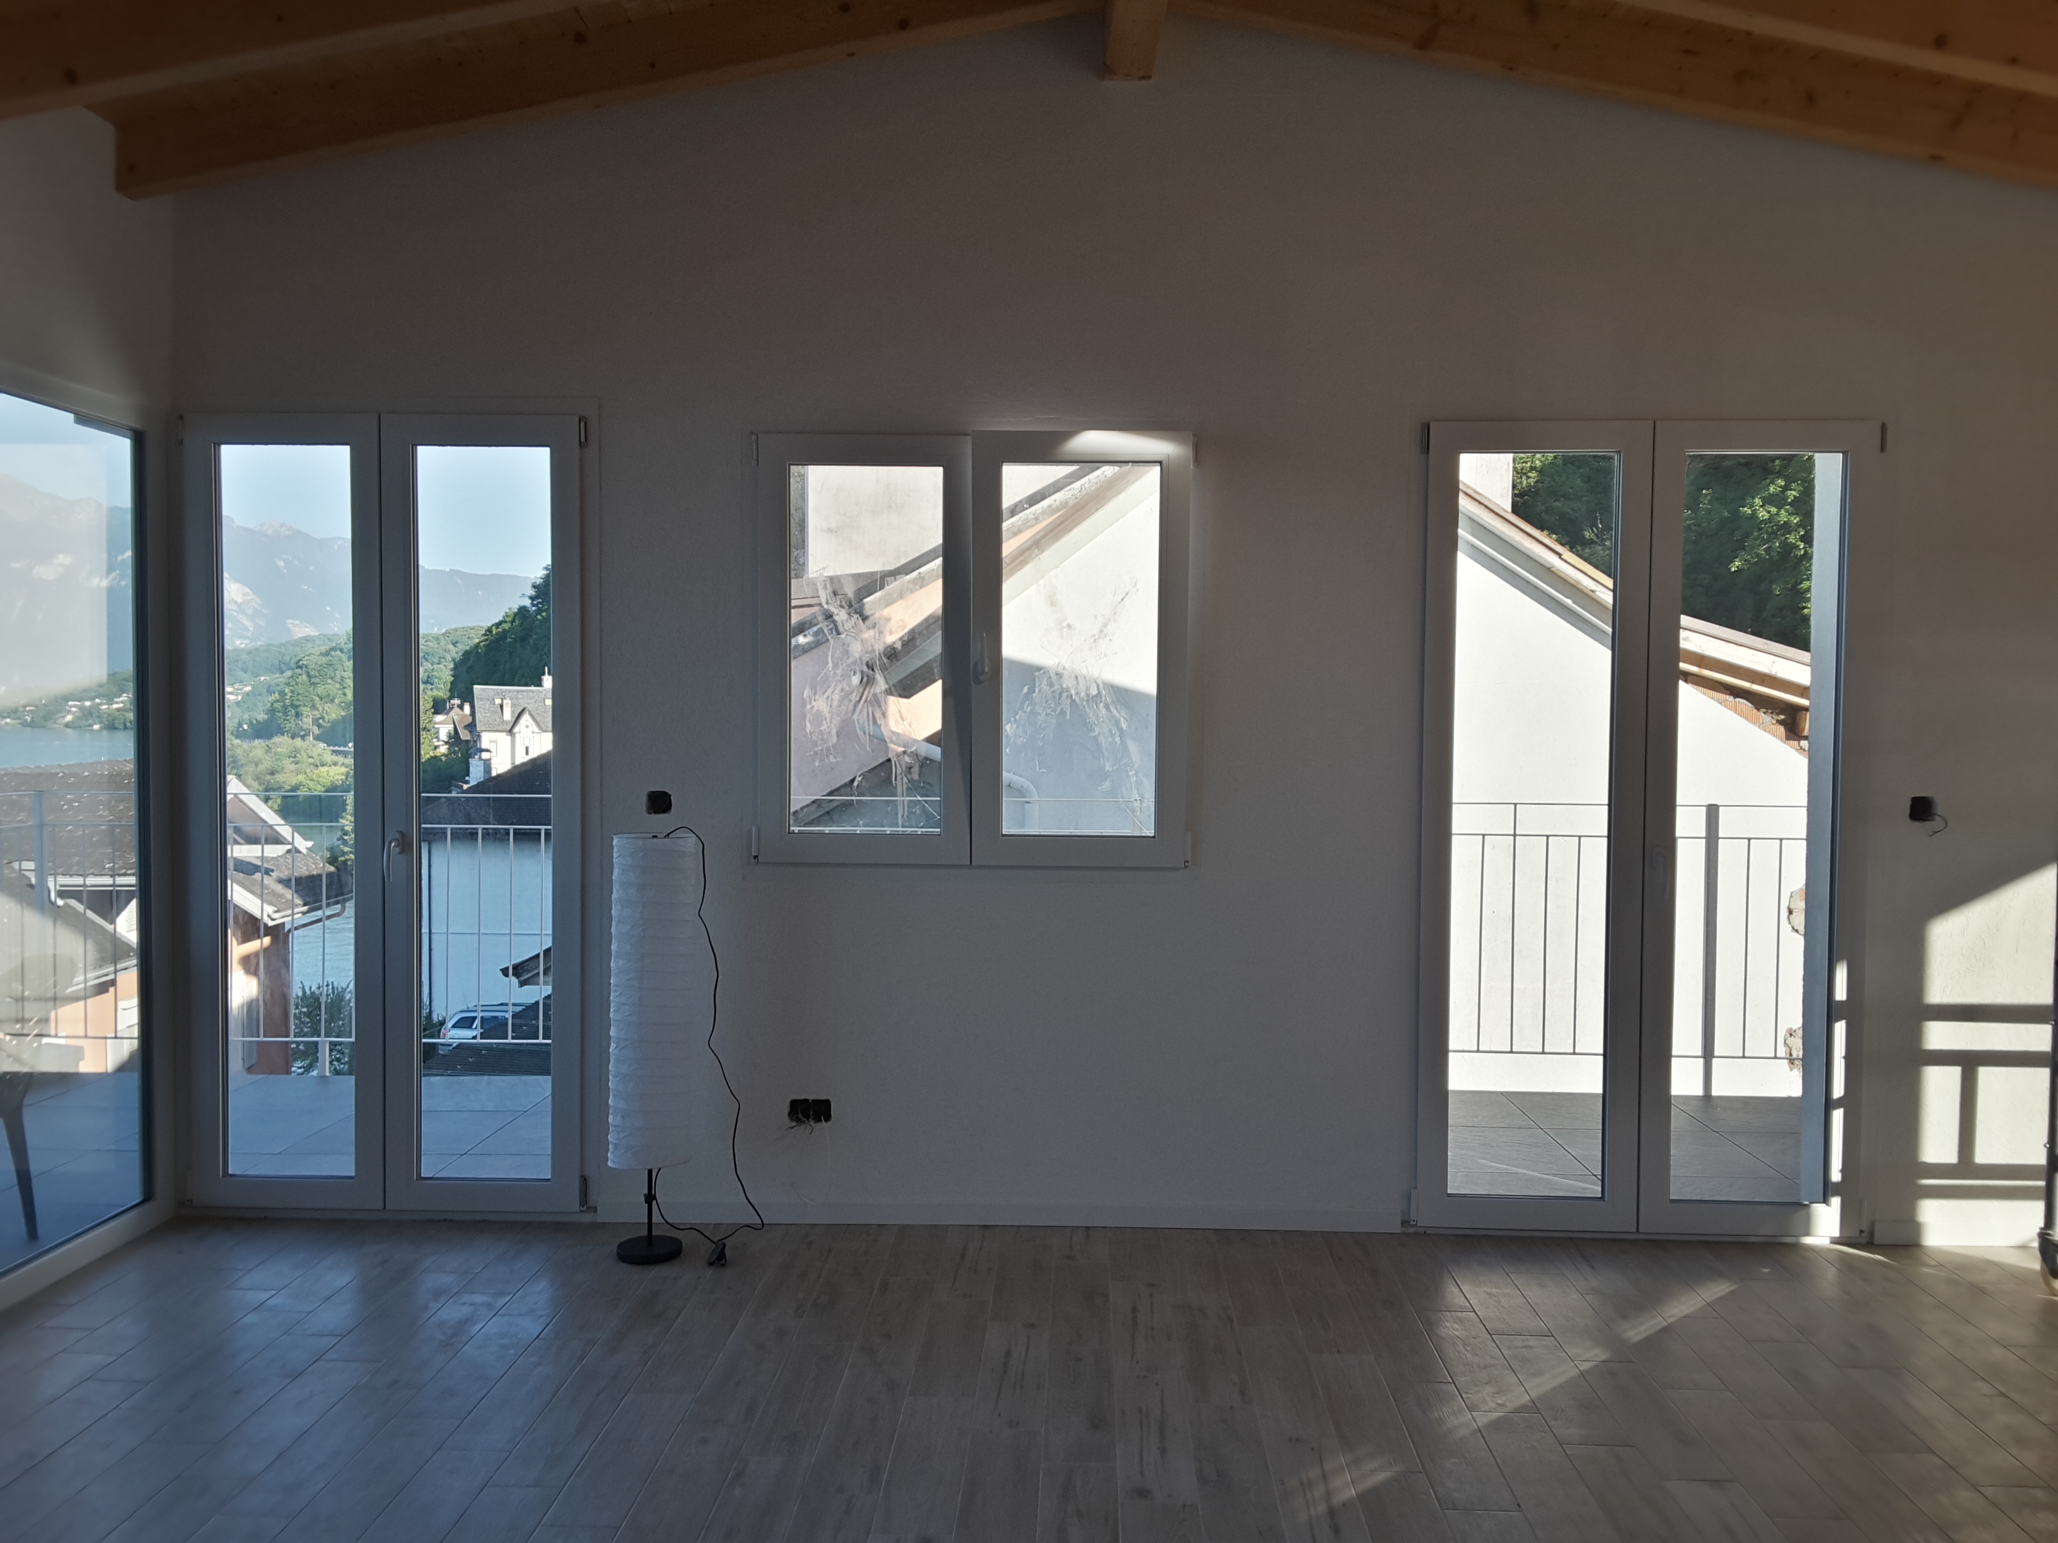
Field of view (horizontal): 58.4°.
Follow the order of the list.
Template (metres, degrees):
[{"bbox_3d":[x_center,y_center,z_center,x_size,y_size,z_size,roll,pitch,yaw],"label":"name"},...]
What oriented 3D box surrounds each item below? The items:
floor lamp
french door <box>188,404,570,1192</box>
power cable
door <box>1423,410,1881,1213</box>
[{"bbox_3d":[-1.036,0.750,5.043,0.232,1.151,0.232,0,2,2],"label":"floor lamp"},{"bbox_3d":[-1.871,0.127,5.370,1.154,2.311,0.080,0,2,2],"label":"french door"},{"bbox_3d":[-0.897,0.736,5.130,0.267,1.176,0.349,0,2,2],"label":"power cable"},{"bbox_3d":[1.754,0.166,5.248,1.256,2.302,0.080,0,2,2],"label":"door"}]

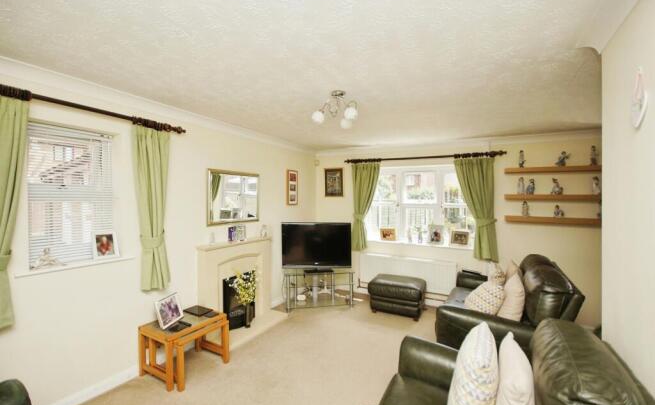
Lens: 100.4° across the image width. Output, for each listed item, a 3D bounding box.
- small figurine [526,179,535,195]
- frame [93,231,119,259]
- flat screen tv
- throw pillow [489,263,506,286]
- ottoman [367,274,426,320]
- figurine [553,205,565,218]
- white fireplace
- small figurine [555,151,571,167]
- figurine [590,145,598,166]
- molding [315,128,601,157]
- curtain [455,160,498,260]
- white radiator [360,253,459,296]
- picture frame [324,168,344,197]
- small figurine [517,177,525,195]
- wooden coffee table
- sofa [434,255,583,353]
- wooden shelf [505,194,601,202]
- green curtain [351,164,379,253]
[{"bbox_3d":[2.400,-0.180,3.219,0.083,0.195,0.080,1,1,27],"label":"small figurine"},{"bbox_3d":[-1.819,0.348,2.246,0.031,0.219,0.178,-13,-8,42],"label":"frame"},{"bbox_3d":[-0.156,0.617,3.870,0.980,0.655,0.110,0,1,-9],"label":"flat screen tv"},{"bbox_3d":[1.724,0.828,2.904,0.143,0.408,0.418,21,11,28],"label":"throw pillow"},{"bbox_3d":[0.972,1.286,3.775,0.643,0.418,0.469,0,1,28],"label":"ottoman"},{"bbox_3d":[2.634,0.108,3.099,0.107,0.148,0.090,1,1,27],"label":"figurine"},{"bbox_3d":[-0.945,0.990,3.250,0.398,1.020,1.153,0,1,28],"label":"white fireplace"},{"bbox_3d":[2.666,-0.488,3.083,0.140,0.175,0.100,1,1,27],"label":"small figurine"},{"bbox_3d":[2.906,-0.502,2.961,0.083,0.233,0.080,1,1,27],"label":"figurine"},{"bbox_3d":[1.481,-0.863,4.029,3.896,0.122,0.102,0,1,28],"label":"molding"},{"bbox_3d":[2.009,0.083,3.704,0.530,1.438,0.122,0,1,28],"label":"curtain"},{"bbox_3d":[1.129,1.016,3.923,1.338,0.455,0.090,1,1,27],"label":"white radiator"},{"bbox_3d":[0.111,-0.345,4.781,0.367,0.500,0.031,0,1,28],"label":"picture frame"},{"bbox_3d":[2.442,-0.208,3.451,0.082,0.219,0.076,0,1,28],"label":"small figurine"},{"bbox_3d":[-1.278,1.303,2.507,0.520,0.408,0.551,0,1,28],"label":"wooden coffee table"},{"bbox_3d":[1.710,1.006,2.637,0.959,1.000,1.530,0,1,33],"label":"sofa"},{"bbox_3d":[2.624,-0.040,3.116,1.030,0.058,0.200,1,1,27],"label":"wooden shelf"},{"bbox_3d":[0.577,0.061,4.159,0.441,1.341,0.120,1,1,27],"label":"green curtain"}]

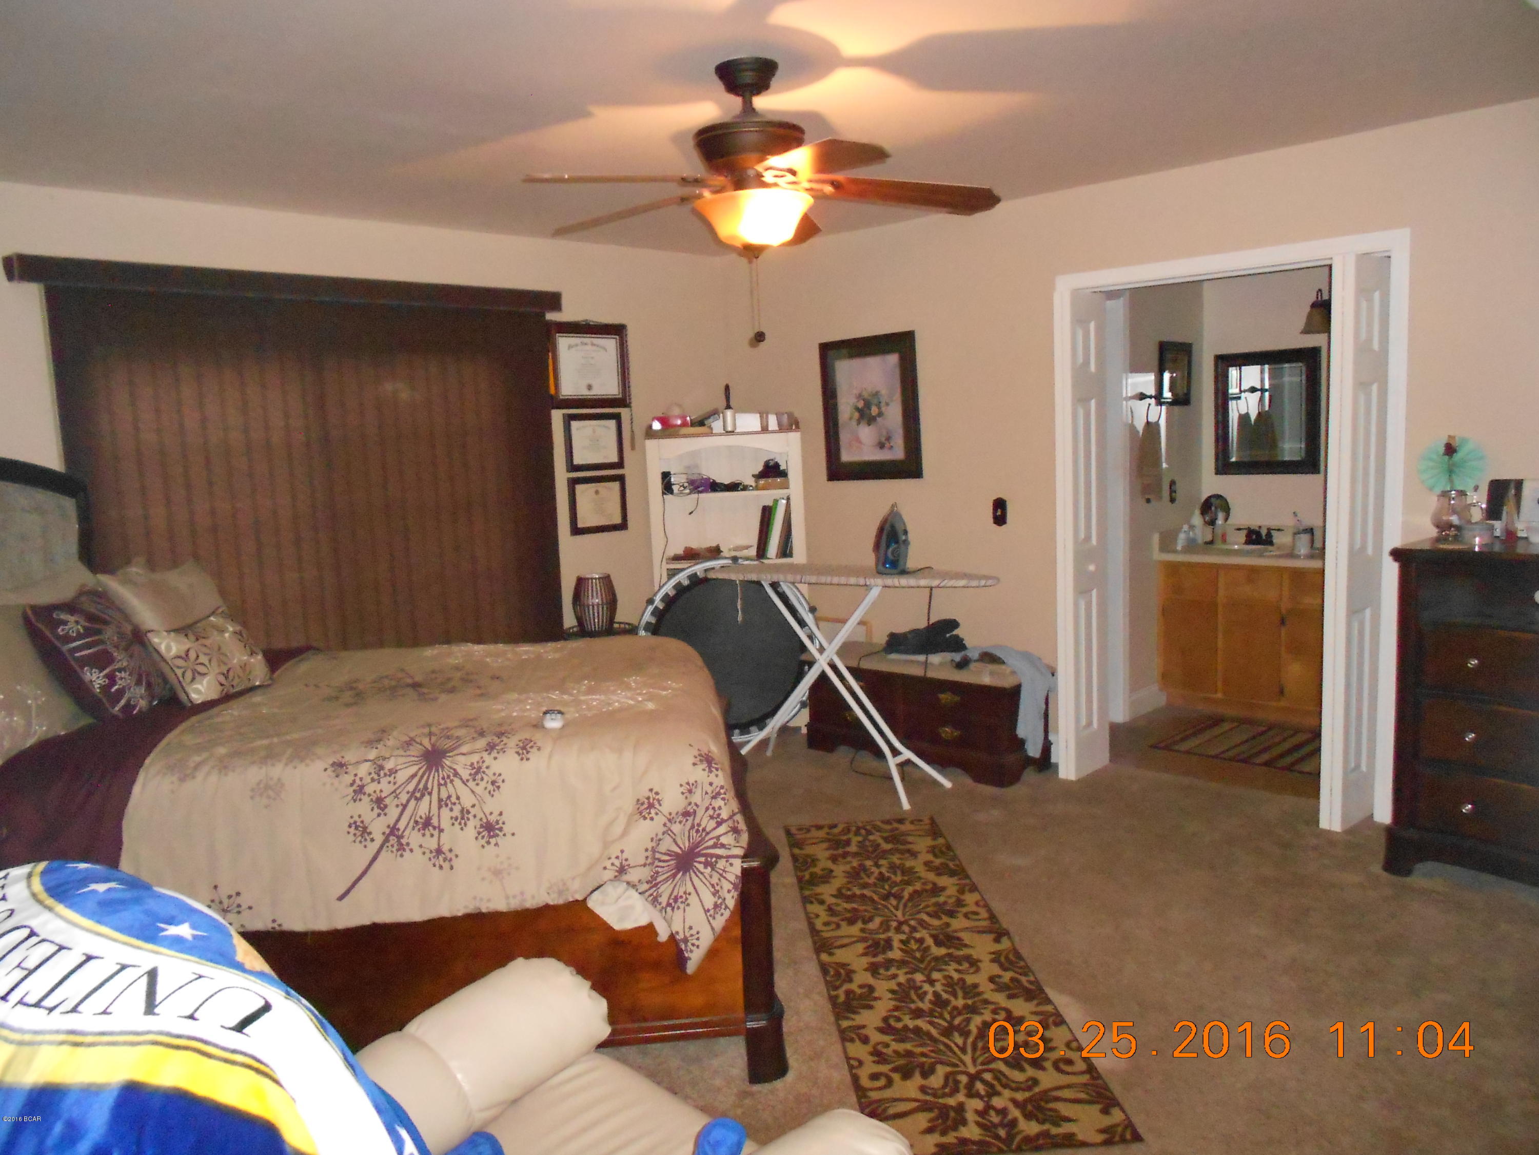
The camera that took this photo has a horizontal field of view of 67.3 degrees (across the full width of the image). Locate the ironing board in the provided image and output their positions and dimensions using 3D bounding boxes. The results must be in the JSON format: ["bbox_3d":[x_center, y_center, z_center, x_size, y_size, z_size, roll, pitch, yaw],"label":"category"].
[{"bbox_3d":[0.389,0.427,4.841,1.309,0.903,0.400,3,9,35],"label":"ironing board"}]

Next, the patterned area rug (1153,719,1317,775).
[{"bbox_3d":[2.288,0.762,5.132,0.620,0.012,0.950,-9,10,-43],"label":"patterned area rug"}]

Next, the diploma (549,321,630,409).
[{"bbox_3d":[-0.838,-1.004,5.478,0.026,0.398,0.470,4,10,43],"label":"diploma"}]

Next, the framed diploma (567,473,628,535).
[{"bbox_3d":[-0.813,-0.349,5.563,0.022,0.276,0.353,4,10,43],"label":"framed diploma"}]

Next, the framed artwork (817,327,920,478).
[{"bbox_3d":[0.474,-0.808,5.567,0.585,0.690,0.030,2,9,43],"label":"framed artwork"}]

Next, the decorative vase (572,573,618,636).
[{"bbox_3d":[-0.808,0.124,5.320,0.205,0.270,0.205,-2,7,0],"label":"decorative vase"}]

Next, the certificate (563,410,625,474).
[{"bbox_3d":[-0.826,-0.647,5.524,0.022,0.276,0.350,4,10,43],"label":"certificate"}]

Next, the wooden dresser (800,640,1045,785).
[{"bbox_3d":[0.716,0.601,5.233,1.130,0.430,0.455,4,10,43],"label":"wooden dresser"}]

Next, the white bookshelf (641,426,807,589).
[{"bbox_3d":[-0.185,0.038,5.769,0.745,1.485,0.280,-3,7,-1],"label":"white bookshelf"}]

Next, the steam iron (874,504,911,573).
[{"bbox_3d":[0.494,-0.161,4.718,0.145,0.285,0.115,-3,7,-6],"label":"steam iron"}]

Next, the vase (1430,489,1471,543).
[{"bbox_3d":[2.232,-0.202,3.776,0.115,0.170,0.115,4,10,43],"label":"vase"}]

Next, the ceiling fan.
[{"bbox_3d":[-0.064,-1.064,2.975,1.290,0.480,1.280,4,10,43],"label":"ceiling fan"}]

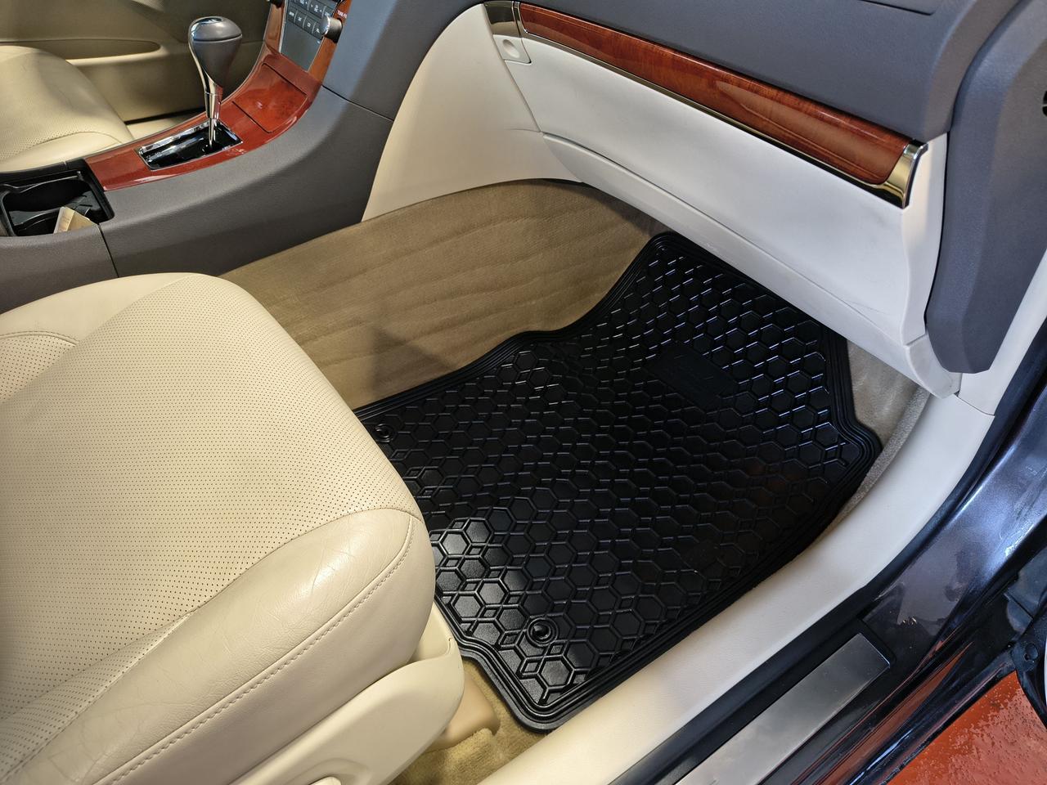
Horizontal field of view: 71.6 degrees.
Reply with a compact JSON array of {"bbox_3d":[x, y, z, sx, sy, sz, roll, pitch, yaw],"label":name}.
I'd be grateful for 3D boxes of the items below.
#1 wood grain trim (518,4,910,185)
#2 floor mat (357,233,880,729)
[{"bbox_3d":[0.121,-0.264,0.602,0.028,0.037,0.416,-22,46,-29],"label":"wood grain trim"},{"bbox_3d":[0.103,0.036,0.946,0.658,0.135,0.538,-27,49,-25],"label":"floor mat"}]

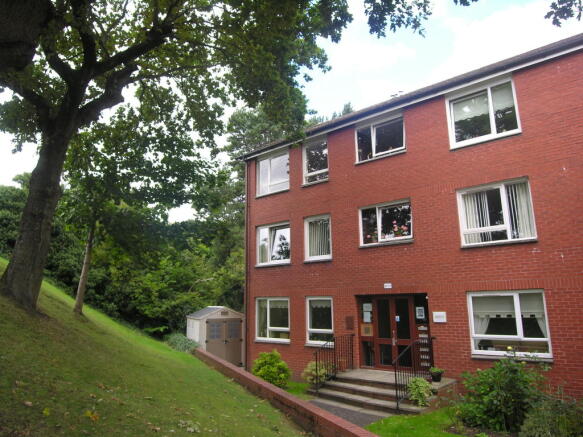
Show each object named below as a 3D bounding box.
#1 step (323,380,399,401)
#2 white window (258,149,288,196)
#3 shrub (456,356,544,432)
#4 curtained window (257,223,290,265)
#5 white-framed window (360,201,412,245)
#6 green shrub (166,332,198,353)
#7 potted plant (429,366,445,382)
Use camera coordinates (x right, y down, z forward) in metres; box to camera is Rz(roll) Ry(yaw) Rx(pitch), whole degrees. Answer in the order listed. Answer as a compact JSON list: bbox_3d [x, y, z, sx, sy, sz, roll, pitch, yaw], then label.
[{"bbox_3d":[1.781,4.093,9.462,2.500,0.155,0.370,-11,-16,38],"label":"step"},{"bbox_3d":[-0.685,-1.637,15.042,1.624,1.426,0.150,-11,-16,39],"label":"white window"},{"bbox_3d":[4.052,3.351,7.870,1.420,1.200,1.250,-11,-16,38],"label":"shrub"},{"bbox_3d":[-0.621,0.930,14.443,1.579,1.423,0.120,-11,-16,38],"label":"curtained window"},{"bbox_3d":[2.716,0.171,11.751,1.666,1.113,0.150,-11,-16,39],"label":"white-framed window"},{"bbox_3d":[-3.807,4.389,14.216,1.150,0.720,1.000,-11,-16,39],"label":"green shrub"},{"bbox_3d":[3.505,3.738,9.768,0.360,0.350,0.360,-11,-16,39],"label":"potted plant"}]

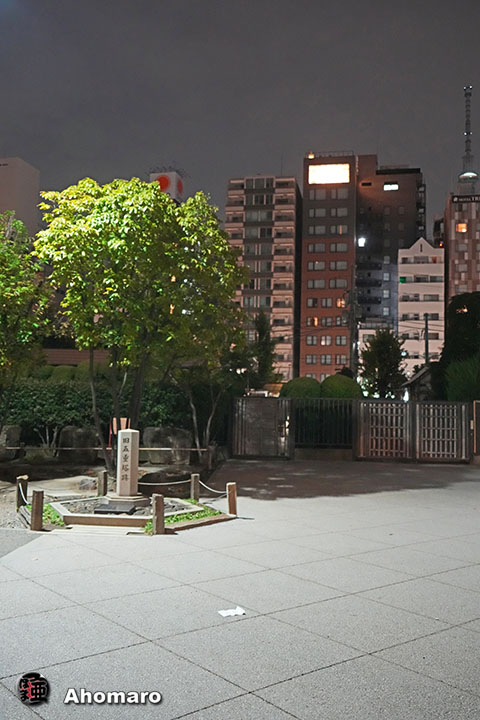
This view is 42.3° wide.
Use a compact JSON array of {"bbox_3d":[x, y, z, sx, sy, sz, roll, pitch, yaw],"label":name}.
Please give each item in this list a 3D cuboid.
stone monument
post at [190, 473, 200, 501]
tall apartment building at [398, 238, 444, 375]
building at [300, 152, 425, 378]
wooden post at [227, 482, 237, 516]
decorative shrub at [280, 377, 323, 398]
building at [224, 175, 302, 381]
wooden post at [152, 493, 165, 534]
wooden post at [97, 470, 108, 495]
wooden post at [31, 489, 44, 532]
[{"bbox_3d":[-1.662,1.521,9.198,0.310,1.000,0.270,1,-5,6],"label":"stone monument"},{"bbox_3d":[-0.761,2.174,10.523,0.125,0.480,0.125,1,-5,5],"label":"post"},{"bbox_3d":[28.841,-3.716,99.627,7.000,28.800,10.000,0,-5,13],"label":"tall apartment building"},{"bbox_3d":[21.861,-11.570,111.856,20.500,46.300,15.000,0,-5,10],"label":"building"},{"bbox_3d":[-0.091,2.046,9.029,0.125,0.500,0.125,1,-5,5],"label":"wooden post"},{"bbox_3d":[2.412,1.838,24.437,1.680,2.300,1.680,1,-5,0],"label":"decorative shrub"},{"bbox_3d":[4.404,-9.683,109.658,12.000,41.500,13.000,0,-5,10],"label":"building"},{"bbox_3d":[-0.995,1.919,7.716,0.130,0.490,0.130,1,-5,5],"label":"wooden post"},{"bbox_3d":[-2.380,2.157,10.748,0.130,0.490,0.130,1,-5,5],"label":"wooden post"},{"bbox_3d":[-2.555,1.899,7.822,0.135,0.490,0.135,1,-5,5],"label":"wooden post"}]

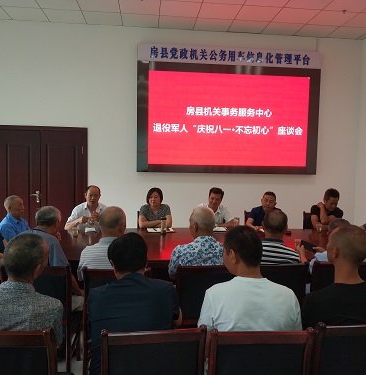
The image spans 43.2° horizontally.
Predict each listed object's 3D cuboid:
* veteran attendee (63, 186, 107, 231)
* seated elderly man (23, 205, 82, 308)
[{"bbox_3d":[-1.200,0.651,5.900,0.540,1.300,0.760,1,3,-10],"label":"veteran attendee"},{"bbox_3d":[-0.960,0.789,3.420,0.500,1.280,0.800,2,3,20],"label":"seated elderly man"}]

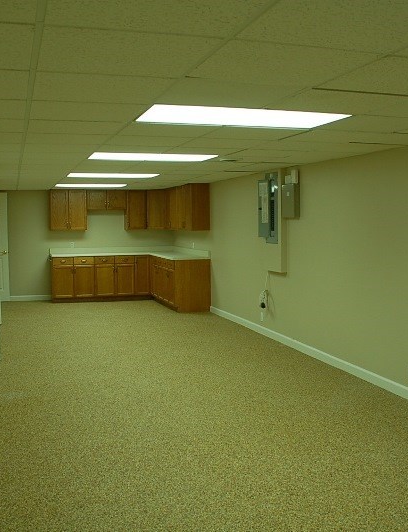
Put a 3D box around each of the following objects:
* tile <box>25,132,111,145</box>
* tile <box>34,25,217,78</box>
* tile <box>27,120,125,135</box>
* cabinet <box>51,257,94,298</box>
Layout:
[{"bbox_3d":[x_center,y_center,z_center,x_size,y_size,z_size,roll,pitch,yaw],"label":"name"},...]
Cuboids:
[{"bbox_3d":[-1.018,-0.955,4.485,0.605,0.020,0.600,-2,4,-18],"label":"tile"},{"bbox_3d":[-0.303,-0.797,2.249,0.607,0.020,0.600,-2,4,-18],"label":"tile"},{"bbox_3d":[-0.851,-0.918,3.938,0.607,0.020,0.600,-2,4,-18],"label":"tile"},{"bbox_3d":[-2.638,0.234,11.985,0.860,0.860,0.610,-2,5,-18],"label":"cabinet"}]

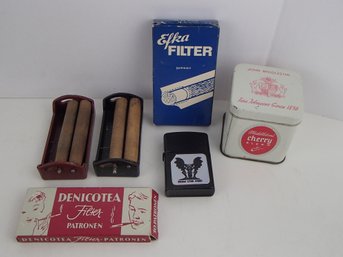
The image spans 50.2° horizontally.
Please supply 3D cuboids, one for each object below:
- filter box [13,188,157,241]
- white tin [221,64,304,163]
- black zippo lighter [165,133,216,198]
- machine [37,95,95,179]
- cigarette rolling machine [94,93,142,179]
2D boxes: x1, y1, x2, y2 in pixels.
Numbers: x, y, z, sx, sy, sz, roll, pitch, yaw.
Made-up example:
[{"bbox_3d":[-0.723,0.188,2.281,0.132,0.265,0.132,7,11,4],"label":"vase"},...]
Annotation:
[{"bbox_3d":[-0.060,0.065,0.278,0.099,0.011,0.040,0,49,-1],"label":"filter box"},{"bbox_3d":[0.077,-0.012,0.316,0.058,0.059,0.058,8,50,5],"label":"white tin"},{"bbox_3d":[0.013,0.029,0.309,0.039,0.013,0.058,0,49,-2],"label":"black zippo lighter"},{"bbox_3d":[-0.088,0.006,0.317,0.038,0.027,0.073,-1,49,-3],"label":"machine"},{"bbox_3d":[-0.044,0.004,0.320,0.037,0.026,0.073,1,49,-1],"label":"cigarette rolling machine"}]

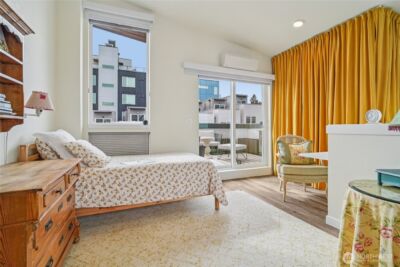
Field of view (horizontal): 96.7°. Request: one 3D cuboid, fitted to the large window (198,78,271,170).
[{"bbox_3d":[0.837,-0.194,3.999,1.845,2.031,0.110,0,0,-21],"label":"large window"}]

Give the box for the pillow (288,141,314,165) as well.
[{"bbox_3d":[1.593,0.314,2.790,0.375,0.355,0.140,0,-13,12],"label":"pillow"}]

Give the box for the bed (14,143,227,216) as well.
[{"bbox_3d":[-0.835,0.562,2.428,2.061,0.890,1.030,0,0,-22],"label":"bed"}]

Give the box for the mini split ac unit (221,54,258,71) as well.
[{"bbox_3d":[0.844,-1.468,3.851,0.801,0.274,0.210,0,0,-21],"label":"mini split ac unit"}]

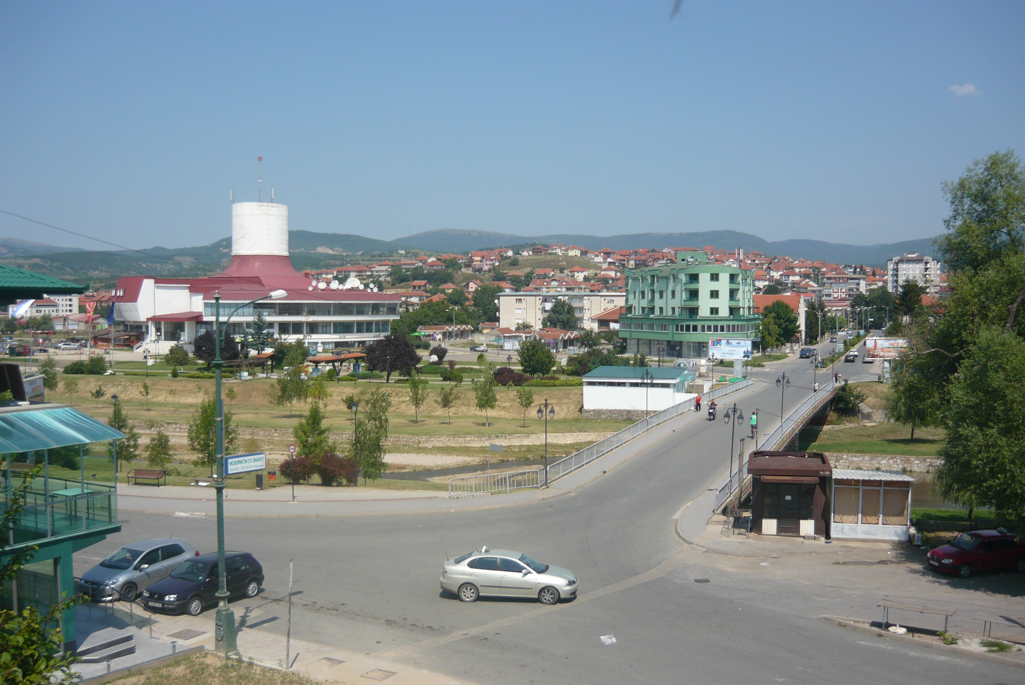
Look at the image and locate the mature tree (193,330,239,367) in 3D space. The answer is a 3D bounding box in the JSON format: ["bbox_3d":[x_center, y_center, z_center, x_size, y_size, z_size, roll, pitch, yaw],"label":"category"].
[{"bbox_3d":[-38.562,0.937,127.000,6.037,5.100,5.856,0,3,0],"label":"mature tree"}]

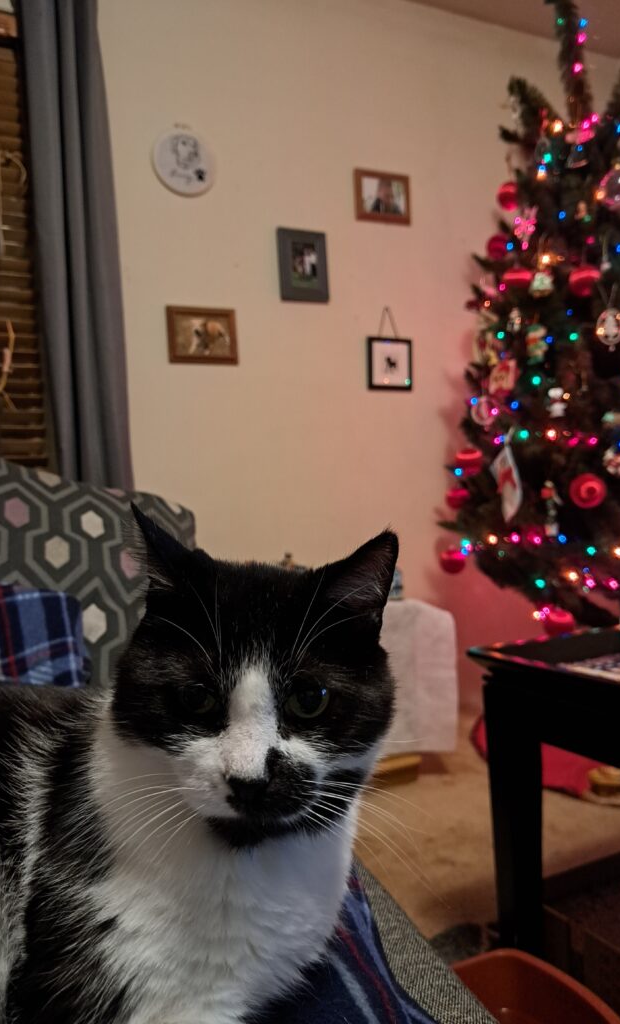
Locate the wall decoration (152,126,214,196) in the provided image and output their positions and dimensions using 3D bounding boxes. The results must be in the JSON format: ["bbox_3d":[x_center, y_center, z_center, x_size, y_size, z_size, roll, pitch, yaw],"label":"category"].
[{"bbox_3d":[-0.364,-1.009,2.045,0.192,0.200,0.016,-4,4,-25],"label":"wall decoration"}]

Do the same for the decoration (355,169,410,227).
[{"bbox_3d":[0.240,-1.030,2.329,0.206,0.161,0.018,-5,4,-25],"label":"decoration"}]

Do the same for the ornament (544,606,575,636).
[{"bbox_3d":[0.668,0.296,1.900,0.082,0.085,0.082,-4,4,-25],"label":"ornament"}]

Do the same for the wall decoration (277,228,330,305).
[{"bbox_3d":[-0.020,-0.767,2.217,0.164,0.220,0.018,-5,4,-25],"label":"wall decoration"}]

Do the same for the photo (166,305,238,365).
[{"bbox_3d":[-0.313,-0.517,2.088,0.207,0.163,0.018,-5,4,-25],"label":"photo"}]

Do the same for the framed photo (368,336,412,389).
[{"bbox_3d":[0.269,-0.491,2.364,0.166,0.167,0.018,-3,3,-25],"label":"framed photo"}]

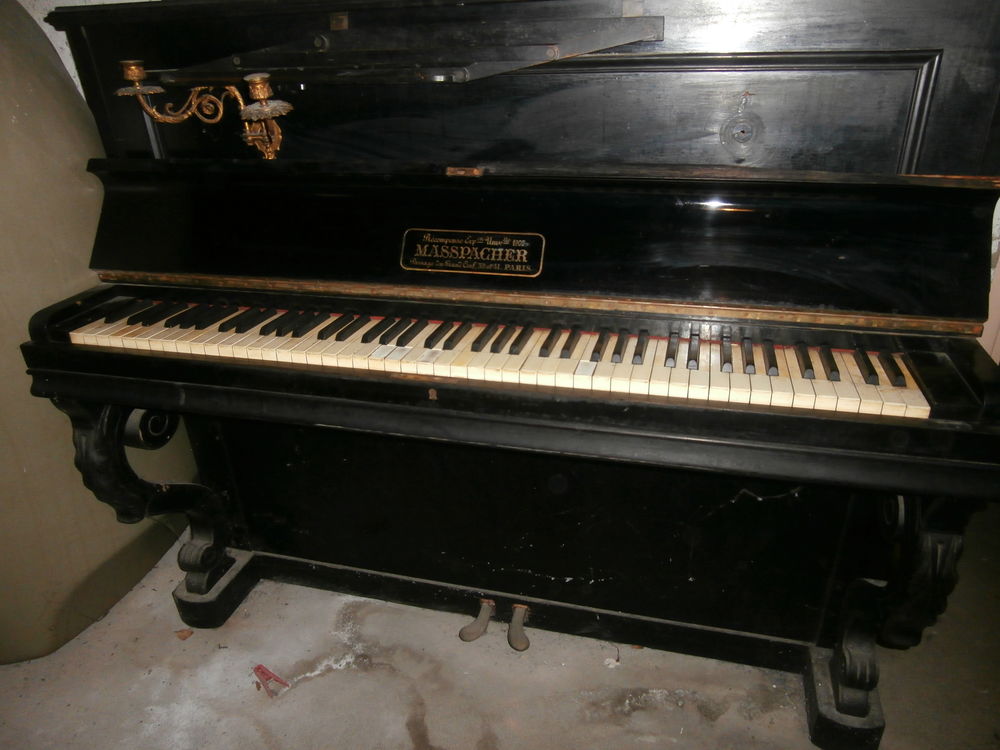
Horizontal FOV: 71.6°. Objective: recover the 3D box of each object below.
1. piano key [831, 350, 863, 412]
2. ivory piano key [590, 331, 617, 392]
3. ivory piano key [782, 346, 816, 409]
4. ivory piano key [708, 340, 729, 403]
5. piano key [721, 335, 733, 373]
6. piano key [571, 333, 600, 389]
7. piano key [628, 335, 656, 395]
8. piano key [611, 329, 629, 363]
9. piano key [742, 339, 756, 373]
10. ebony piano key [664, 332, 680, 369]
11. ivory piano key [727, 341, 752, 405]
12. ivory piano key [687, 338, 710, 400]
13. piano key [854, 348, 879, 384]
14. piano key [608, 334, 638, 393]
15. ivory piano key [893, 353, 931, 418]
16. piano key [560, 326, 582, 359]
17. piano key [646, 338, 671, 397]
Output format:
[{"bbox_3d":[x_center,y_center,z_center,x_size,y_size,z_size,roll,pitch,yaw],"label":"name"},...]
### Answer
[{"bbox_3d":[0.417,0.006,0.854,0.023,0.019,0.138,5,27,14],"label":"piano key"},{"bbox_3d":[0.145,-0.018,0.923,0.023,0.019,0.138,5,27,14],"label":"ivory piano key"},{"bbox_3d":[0.372,0.002,0.867,0.022,0.018,0.137,5,27,14],"label":"ivory piano key"},{"bbox_3d":[0.281,-0.006,0.889,0.023,0.019,0.138,5,27,14],"label":"ivory piano key"},{"bbox_3d":[0.296,-0.028,0.904,0.013,0.011,0.096,5,26,14],"label":"piano key"},{"bbox_3d":[0.122,-0.019,0.929,0.023,0.019,0.138,5,27,14],"label":"piano key"},{"bbox_3d":[0.191,-0.014,0.915,0.023,0.018,0.141,5,26,14],"label":"piano key"},{"bbox_3d":[0.162,-0.040,0.933,0.012,0.011,0.092,5,27,14],"label":"piano key"},{"bbox_3d":[0.320,-0.025,0.893,0.012,0.011,0.088,5,27,14],"label":"piano key"},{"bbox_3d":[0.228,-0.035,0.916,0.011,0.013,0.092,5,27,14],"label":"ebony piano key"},{"bbox_3d":[0.305,-0.004,0.886,0.023,0.018,0.141,5,26,14],"label":"ivory piano key"},{"bbox_3d":[0.258,-0.008,0.894,0.023,0.019,0.138,5,27,14],"label":"ivory piano key"},{"bbox_3d":[0.453,-0.015,0.860,0.012,0.011,0.092,5,27,14],"label":"piano key"},{"bbox_3d":[0.169,-0.016,0.921,0.023,0.018,0.141,5,26,14],"label":"piano key"},{"bbox_3d":[0.485,0.012,0.837,0.023,0.019,0.138,5,27,14],"label":"ivory piano key"},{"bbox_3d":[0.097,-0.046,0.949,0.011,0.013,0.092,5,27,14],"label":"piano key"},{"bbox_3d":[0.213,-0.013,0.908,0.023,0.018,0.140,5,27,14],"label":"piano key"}]

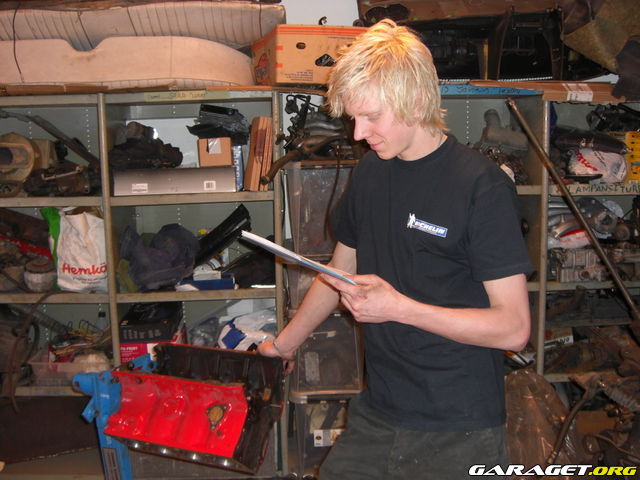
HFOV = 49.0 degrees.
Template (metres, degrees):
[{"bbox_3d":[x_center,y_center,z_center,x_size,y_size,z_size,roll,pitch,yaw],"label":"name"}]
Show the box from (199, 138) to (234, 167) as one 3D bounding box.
[{"bbox_3d":[-0.450,-0.388,3.112,0.140,0.118,0.140,-1,7,2],"label":"box"}]

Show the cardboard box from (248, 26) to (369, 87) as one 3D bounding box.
[{"bbox_3d":[-0.050,-0.756,2.992,0.400,0.222,0.520,-3,8,-16],"label":"cardboard box"}]

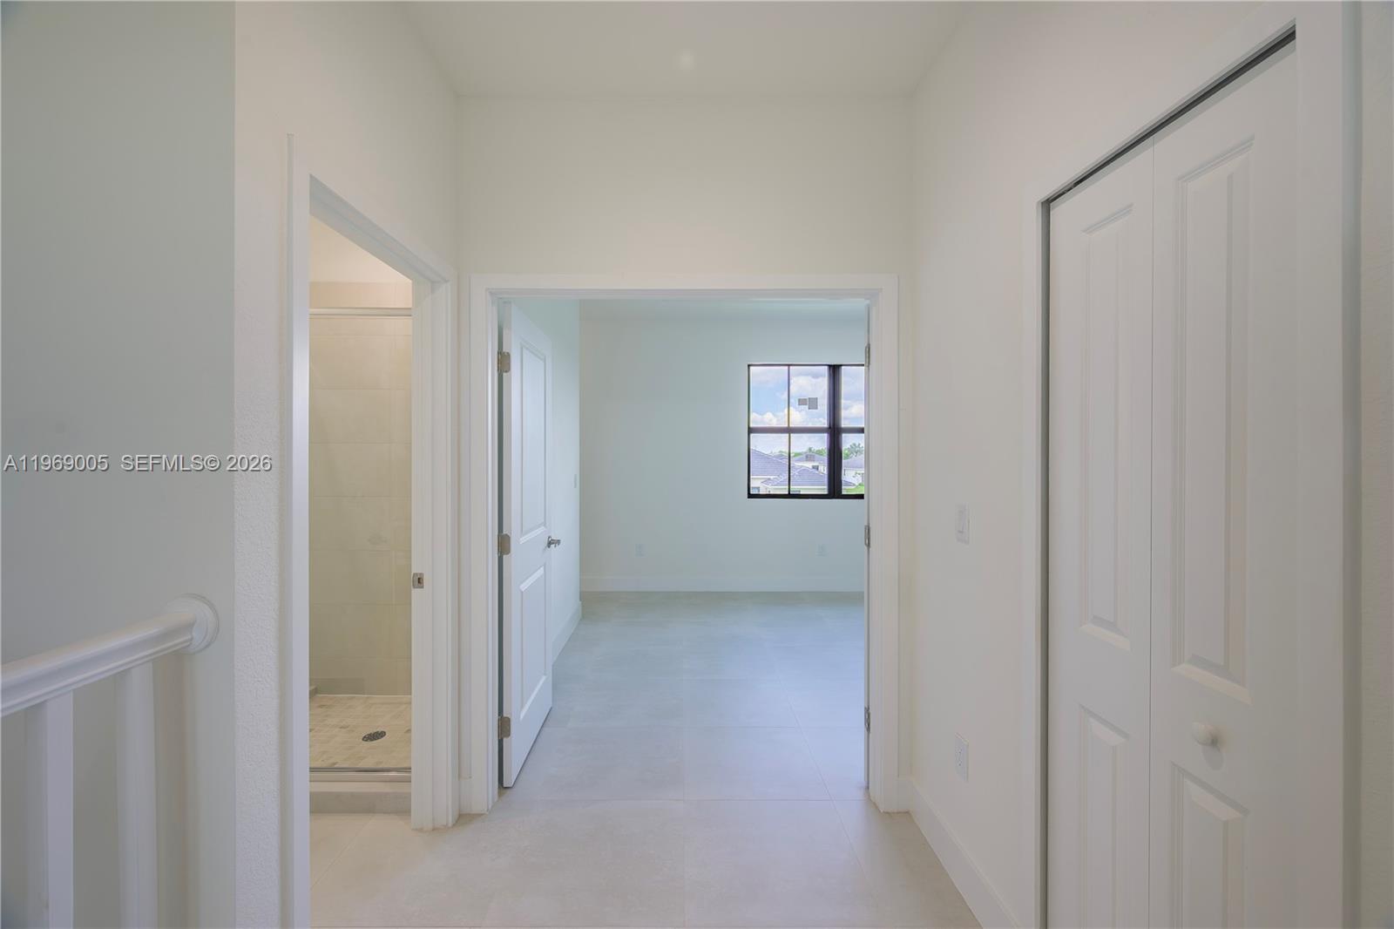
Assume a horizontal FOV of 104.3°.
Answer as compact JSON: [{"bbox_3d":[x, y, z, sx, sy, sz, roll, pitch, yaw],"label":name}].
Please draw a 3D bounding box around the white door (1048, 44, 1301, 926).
[{"bbox_3d":[0.919,0.364,1.077,0.038,2.008,0.597,0,1,-1],"label":"white door"}]

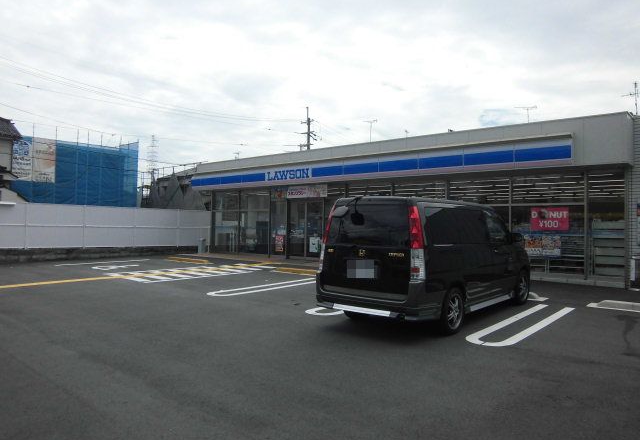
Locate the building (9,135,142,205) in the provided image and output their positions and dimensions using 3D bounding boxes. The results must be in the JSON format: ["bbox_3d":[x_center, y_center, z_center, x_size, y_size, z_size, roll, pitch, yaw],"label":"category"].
[{"bbox_3d":[-22.852,-2.365,42.265,7.300,8.600,9.800,0,-1,40],"label":"building"}]

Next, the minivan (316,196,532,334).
[{"bbox_3d":[2.030,0.600,7.780,1.710,1.830,4.650,0,0,41],"label":"minivan"}]

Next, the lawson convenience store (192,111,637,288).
[{"bbox_3d":[3.680,-0.285,18.095,16.200,3.900,8.400,0,-1,40],"label":"lawson convenience store"}]

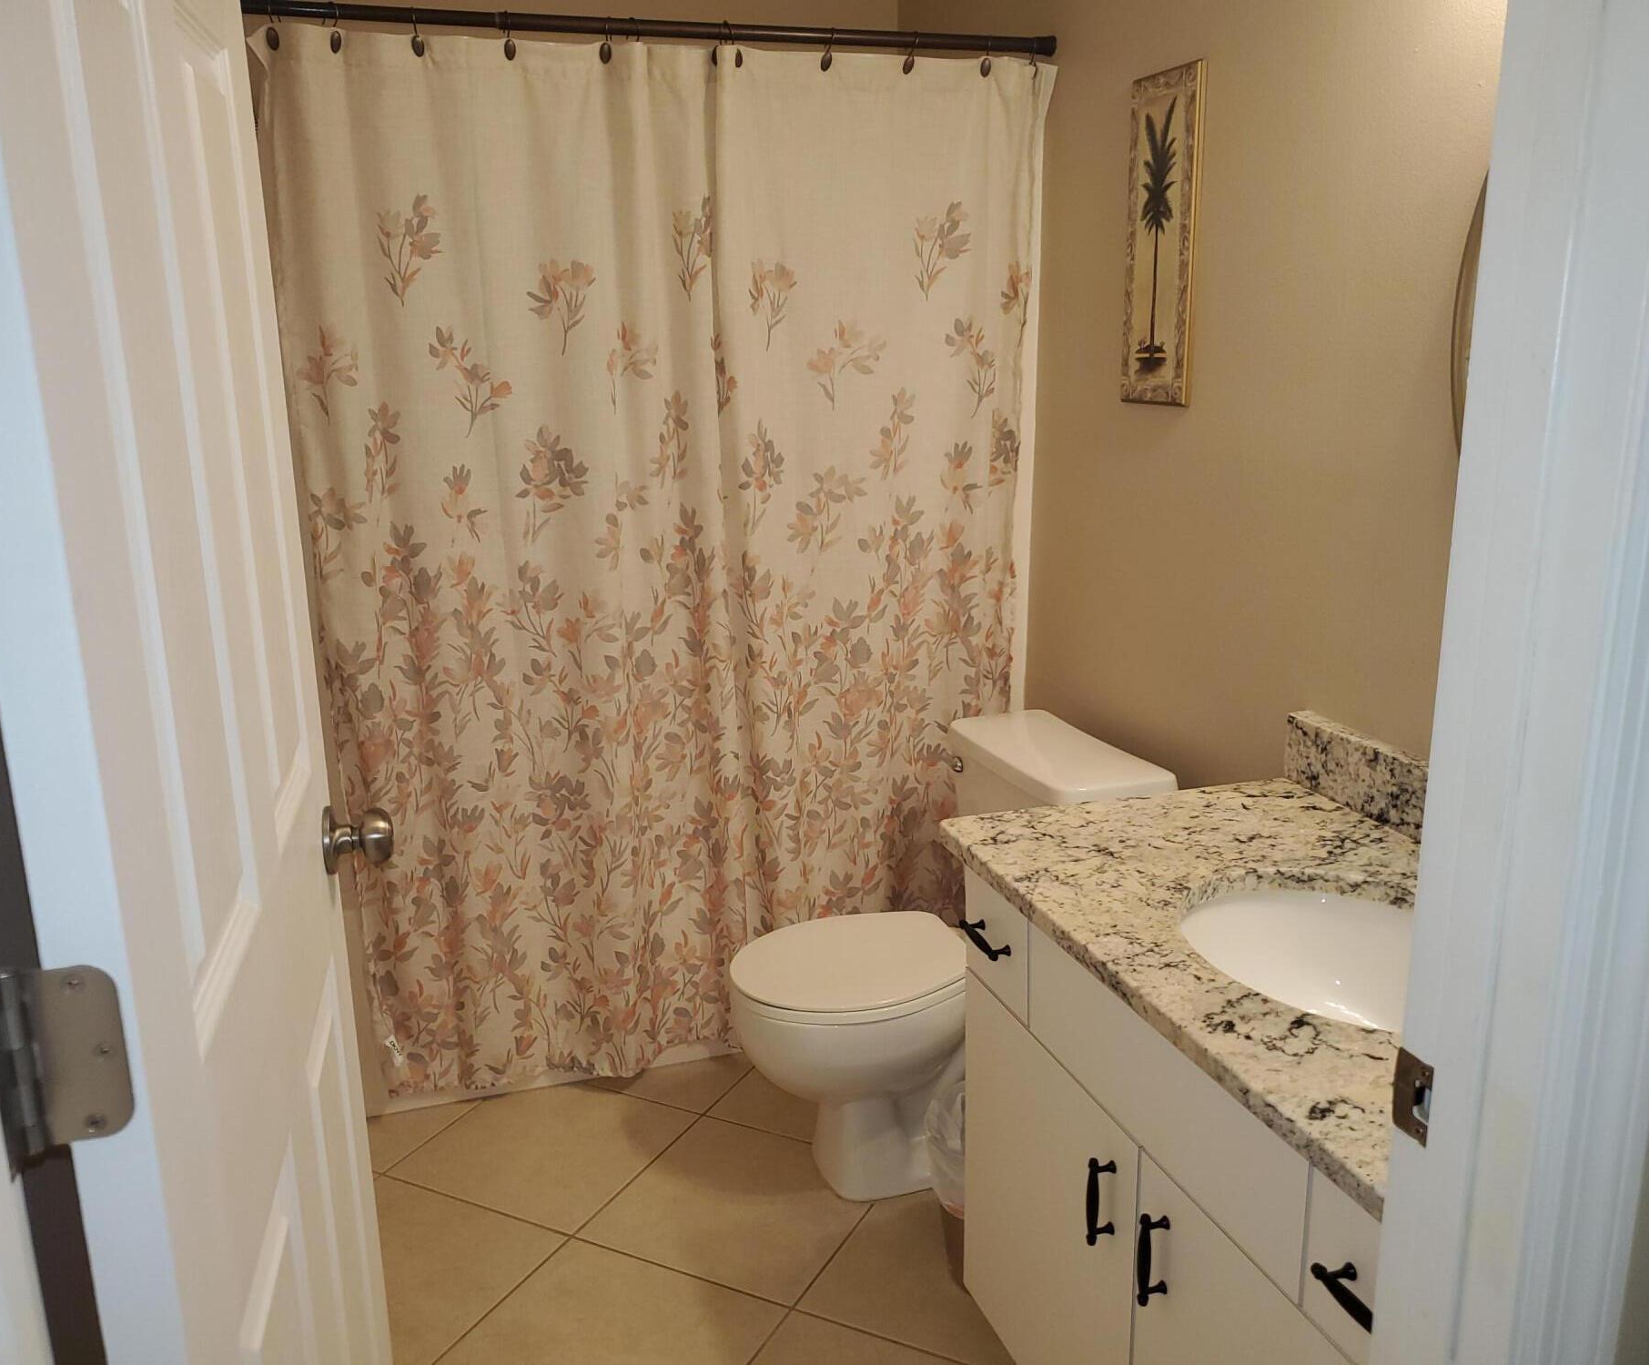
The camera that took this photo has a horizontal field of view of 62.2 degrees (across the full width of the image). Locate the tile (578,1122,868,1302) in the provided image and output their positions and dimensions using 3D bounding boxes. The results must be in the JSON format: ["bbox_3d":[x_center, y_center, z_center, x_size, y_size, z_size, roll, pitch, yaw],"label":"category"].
[{"bbox_3d":[-0.140,0.892,2.339,0.404,0.010,0.404,6,15,26],"label":"tile"}]

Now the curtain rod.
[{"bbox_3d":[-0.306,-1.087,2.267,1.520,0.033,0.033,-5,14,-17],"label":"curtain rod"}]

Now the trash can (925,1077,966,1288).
[{"bbox_3d":[0.284,0.796,2.128,0.254,0.262,0.254,-5,14,-17],"label":"trash can"}]

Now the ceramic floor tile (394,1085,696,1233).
[{"bbox_3d":[-0.506,0.856,2.516,0.404,0.010,0.404,6,15,26],"label":"ceramic floor tile"}]

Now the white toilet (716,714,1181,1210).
[{"bbox_3d":[0.176,0.490,2.419,0.707,0.722,0.455,-5,14,-17],"label":"white toilet"}]

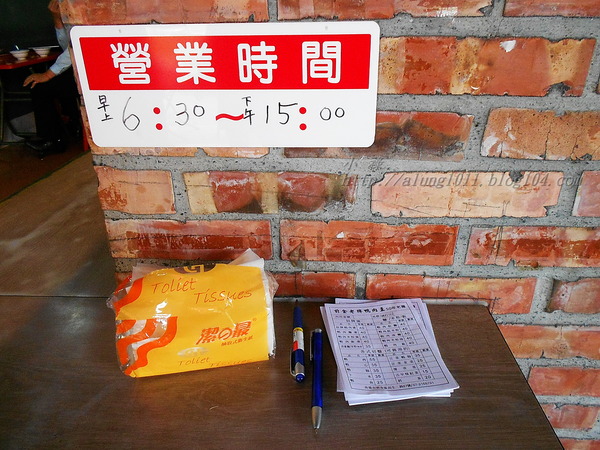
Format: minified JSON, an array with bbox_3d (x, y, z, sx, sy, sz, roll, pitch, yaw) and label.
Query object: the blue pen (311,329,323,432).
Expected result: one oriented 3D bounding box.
[{"bbox_3d":[0.017,0.151,0.457,0.012,0.011,0.139,0,26,3],"label":"blue pen"}]

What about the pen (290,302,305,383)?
[{"bbox_3d":[-0.002,0.126,0.507,0.013,0.011,0.134,-2,26,-1],"label":"pen"}]

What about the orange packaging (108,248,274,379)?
[{"bbox_3d":[-0.111,0.092,0.487,0.159,0.092,0.082,-5,27,-8],"label":"orange packaging"}]

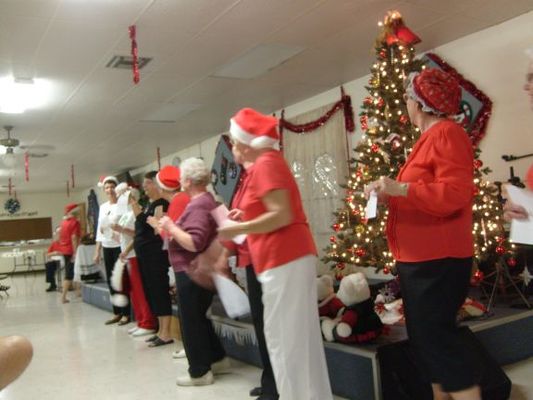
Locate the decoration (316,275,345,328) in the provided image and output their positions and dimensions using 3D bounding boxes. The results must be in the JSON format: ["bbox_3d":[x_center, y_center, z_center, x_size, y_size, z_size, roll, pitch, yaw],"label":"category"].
[{"bbox_3d":[0.357,0.655,3.380,0.260,0.370,0.260,-4,-3,-22],"label":"decoration"}]

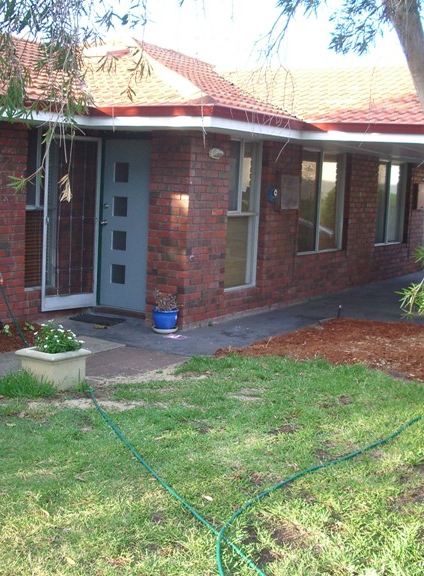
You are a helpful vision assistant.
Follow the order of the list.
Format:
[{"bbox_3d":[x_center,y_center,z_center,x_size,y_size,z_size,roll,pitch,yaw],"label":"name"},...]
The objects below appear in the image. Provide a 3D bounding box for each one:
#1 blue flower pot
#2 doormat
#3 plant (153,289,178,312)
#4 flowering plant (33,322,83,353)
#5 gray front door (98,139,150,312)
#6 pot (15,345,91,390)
[{"bbox_3d":[-0.517,0.368,8.724,0.280,0.245,0.280,3,8,0],"label":"blue flower pot"},{"bbox_3d":[-1.366,0.369,9.221,0.630,0.015,0.400,8,10,34],"label":"doormat"},{"bbox_3d":[-0.507,0.133,8.690,0.250,0.250,0.250,3,8,0],"label":"plant"},{"bbox_3d":[-1.304,0.421,6.577,0.350,0.240,0.350,3,8,0],"label":"flowering plant"},{"bbox_3d":[-1.035,-0.740,9.303,0.810,2.040,0.050,8,10,34],"label":"gray front door"},{"bbox_3d":[-1.350,0.673,6.607,0.445,0.320,0.445,8,10,34],"label":"pot"}]

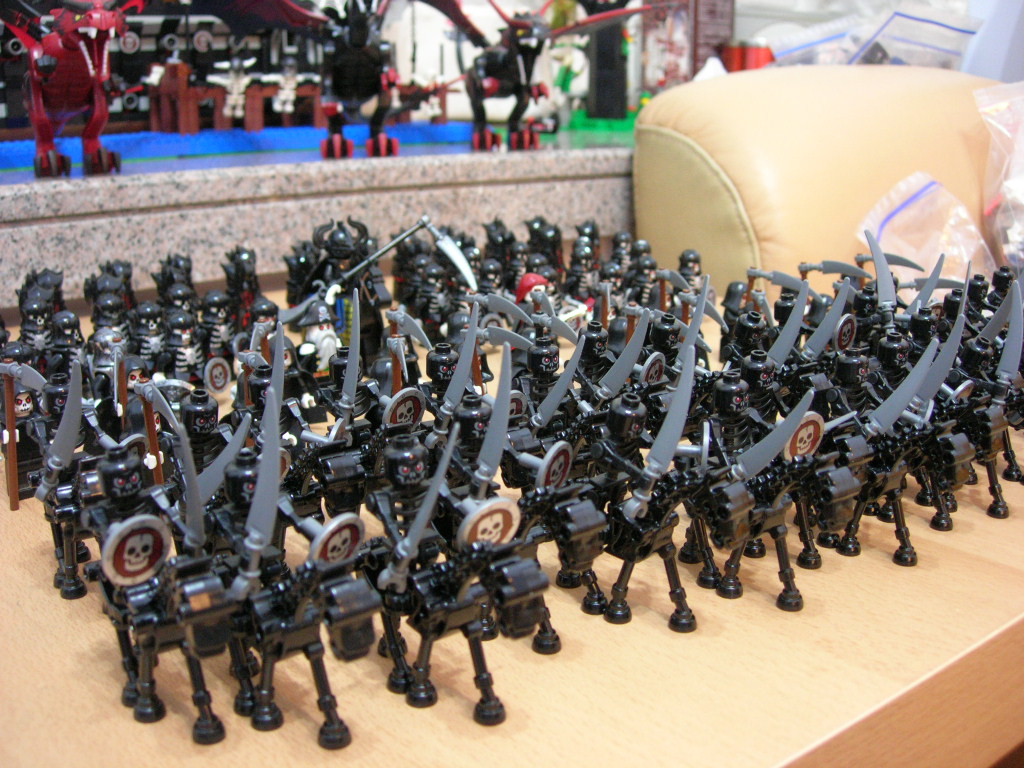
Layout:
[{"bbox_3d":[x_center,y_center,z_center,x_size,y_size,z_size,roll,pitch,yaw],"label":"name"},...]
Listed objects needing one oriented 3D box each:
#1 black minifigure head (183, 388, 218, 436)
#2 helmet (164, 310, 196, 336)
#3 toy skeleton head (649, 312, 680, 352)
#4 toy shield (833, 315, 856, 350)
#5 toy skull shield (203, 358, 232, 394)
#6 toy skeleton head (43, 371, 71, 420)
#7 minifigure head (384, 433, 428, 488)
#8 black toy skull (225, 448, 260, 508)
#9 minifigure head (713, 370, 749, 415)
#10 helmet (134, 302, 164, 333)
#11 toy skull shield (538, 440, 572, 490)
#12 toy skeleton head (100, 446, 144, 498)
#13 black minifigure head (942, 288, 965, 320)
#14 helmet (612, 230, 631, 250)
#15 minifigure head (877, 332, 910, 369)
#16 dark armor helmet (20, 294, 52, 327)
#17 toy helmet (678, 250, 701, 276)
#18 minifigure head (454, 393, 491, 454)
[{"bbox_3d":[-0.089,0.008,0.322,0.010,0.011,0.010,0,16,0],"label":"black minifigure head"},{"bbox_3d":[-0.155,-0.028,0.524,0.013,0.013,0.013,-16,22,-42],"label":"helmet"},{"bbox_3d":[0.055,-0.018,0.402,0.010,0.011,0.010,0,16,0],"label":"toy skeleton head"},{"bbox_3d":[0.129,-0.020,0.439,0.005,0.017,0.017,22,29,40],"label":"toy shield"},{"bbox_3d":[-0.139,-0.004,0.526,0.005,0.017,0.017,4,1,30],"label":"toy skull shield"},{"bbox_3d":[-0.138,0.003,0.342,0.010,0.011,0.010,-11,19,-43],"label":"toy skeleton head"},{"bbox_3d":[-0.026,0.019,0.279,0.010,0.011,0.010,-3,15,1],"label":"minifigure head"},{"bbox_3d":[-0.064,0.022,0.271,0.010,0.011,0.010,2,14,0],"label":"black toy skull"},{"bbox_3d":[0.064,0.003,0.327,0.010,0.011,0.010,0,16,0],"label":"minifigure head"},{"bbox_3d":[-0.187,-0.034,0.580,0.014,0.015,0.015,-8,17,-28],"label":"helmet"},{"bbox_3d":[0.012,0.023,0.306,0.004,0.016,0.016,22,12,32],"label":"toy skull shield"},{"bbox_3d":[-0.098,0.022,0.282,0.010,0.011,0.010,-13,21,-36],"label":"toy skeleton head"},{"bbox_3d":[0.191,-0.034,0.484,0.010,0.011,0.010,-6,17,-27],"label":"black minifigure head"},{"bbox_3d":[0.075,-0.097,0.765,0.013,0.013,0.013,-9,19,-28],"label":"helmet"},{"bbox_3d":[0.128,-0.011,0.378,0.010,0.011,0.010,0,16,0],"label":"minifigure head"},{"bbox_3d":[-0.230,-0.034,0.543,0.015,0.013,0.013,14,21,39],"label":"dark armor helmet"},{"bbox_3d":[0.116,-0.079,0.735,0.014,0.015,0.015,-7,16,-24],"label":"toy helmet"},{"bbox_3d":[-0.011,0.009,0.313,0.010,0.011,0.010,0,15,0],"label":"minifigure head"}]

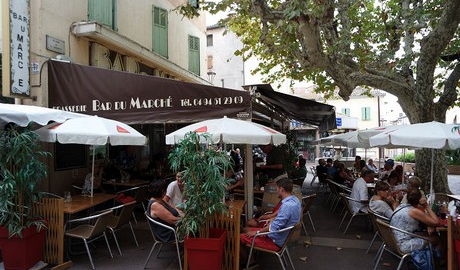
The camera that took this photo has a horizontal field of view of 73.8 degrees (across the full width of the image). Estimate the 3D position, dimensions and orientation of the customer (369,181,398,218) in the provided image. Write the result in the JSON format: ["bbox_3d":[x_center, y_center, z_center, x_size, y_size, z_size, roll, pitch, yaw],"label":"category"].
[{"bbox_3d":[2.478,1.272,4.599,0.720,1.200,0.500,-1,-2,10],"label":"customer"}]

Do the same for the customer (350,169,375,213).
[{"bbox_3d":[2.780,1.309,6.085,0.780,1.240,0.500,0,-3,9],"label":"customer"}]

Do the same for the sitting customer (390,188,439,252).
[{"bbox_3d":[2.400,1.240,3.886,0.780,1.170,0.480,0,-3,2],"label":"sitting customer"}]

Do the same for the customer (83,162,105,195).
[{"bbox_3d":[-3.412,1.382,7.658,0.750,1.260,0.500,-1,-2,9],"label":"customer"}]

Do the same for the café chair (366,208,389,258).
[{"bbox_3d":[2.400,1.488,4.585,0.570,0.740,0.550,0,-3,10],"label":"café chair"}]

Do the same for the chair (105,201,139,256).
[{"bbox_3d":[-1.880,1.509,5.024,0.570,0.740,0.550,-1,-3,13],"label":"chair"}]

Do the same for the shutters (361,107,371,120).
[{"bbox_3d":[14.297,-2.182,32.139,0.920,1.420,0.070,-1,-3,26],"label":"shutters"}]

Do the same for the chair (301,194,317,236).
[{"bbox_3d":[1.369,1.556,6.130,0.580,0.750,0.560,-1,-2,31],"label":"chair"}]

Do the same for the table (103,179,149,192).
[{"bbox_3d":[-2.650,1.655,8.101,0.800,0.740,1.200,-1,-3,13],"label":"table"}]

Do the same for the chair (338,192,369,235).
[{"bbox_3d":[2.519,1.548,6.100,0.580,0.750,0.560,-1,-2,10],"label":"chair"}]

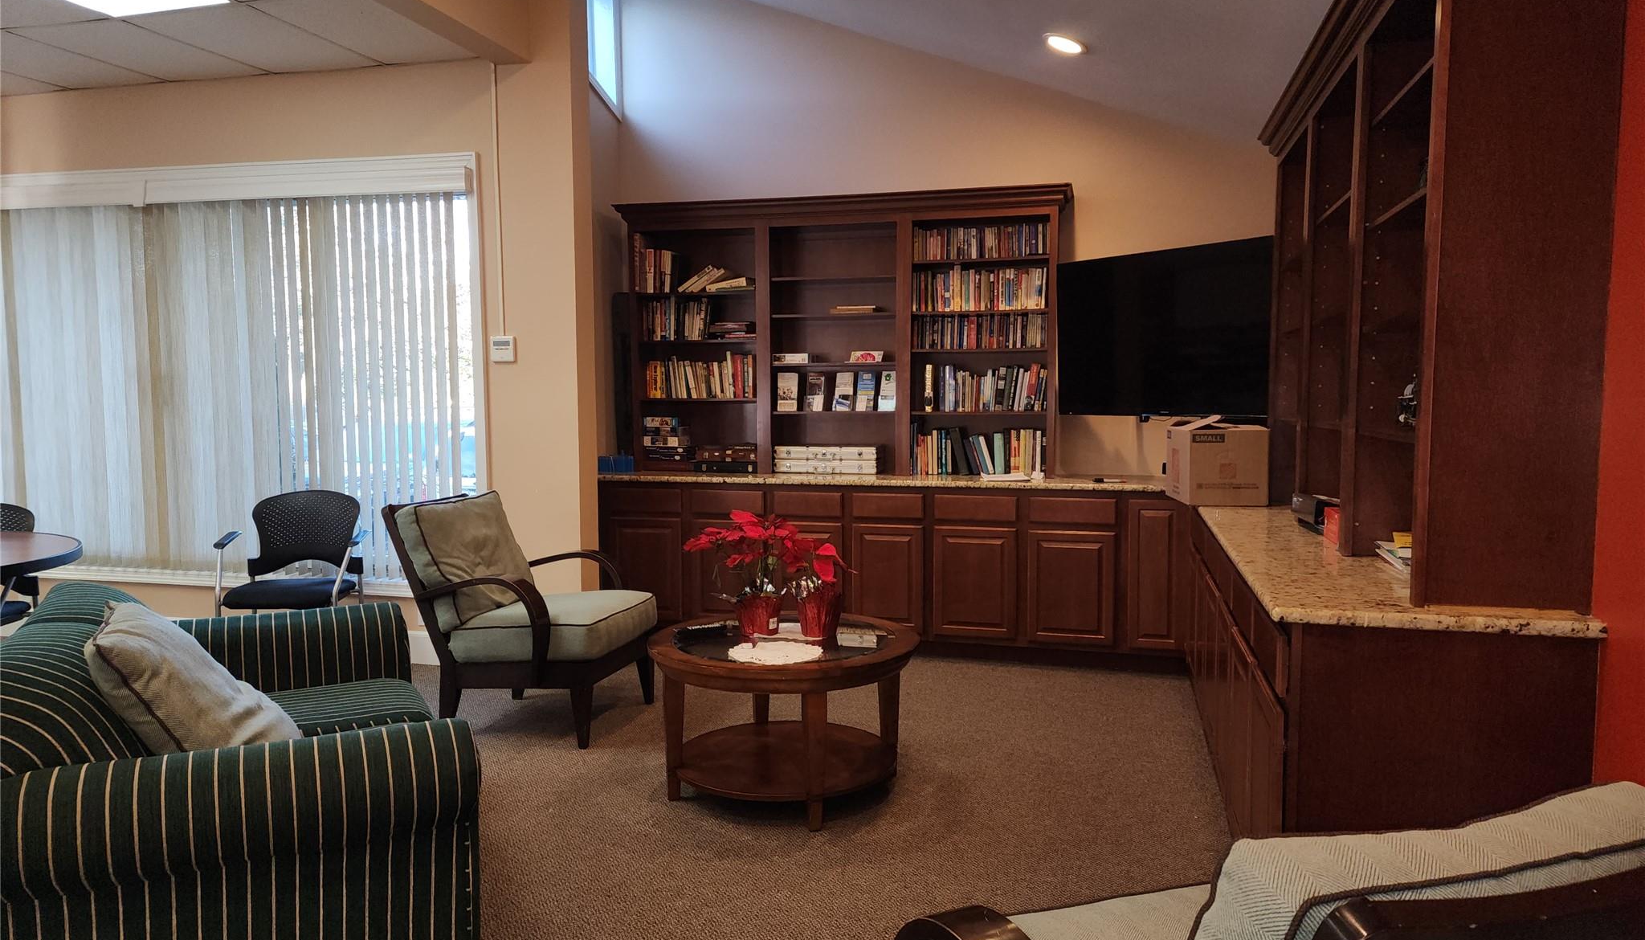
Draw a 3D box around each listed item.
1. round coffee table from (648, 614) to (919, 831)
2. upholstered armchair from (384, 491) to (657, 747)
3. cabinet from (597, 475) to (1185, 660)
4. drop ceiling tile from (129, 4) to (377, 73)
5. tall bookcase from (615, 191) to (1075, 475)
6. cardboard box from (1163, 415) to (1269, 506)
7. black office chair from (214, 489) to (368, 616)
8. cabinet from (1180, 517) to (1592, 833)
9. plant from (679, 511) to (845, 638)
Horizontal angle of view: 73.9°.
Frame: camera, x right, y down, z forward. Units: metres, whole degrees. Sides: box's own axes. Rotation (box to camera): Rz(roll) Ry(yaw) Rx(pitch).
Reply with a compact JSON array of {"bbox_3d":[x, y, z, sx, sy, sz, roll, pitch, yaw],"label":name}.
[{"bbox_3d":[-0.125,0.838,3.755,0.920,0.506,0.920,0,4,0],"label":"round coffee table"},{"bbox_3d":[-1.212,0.584,4.531,0.900,0.910,0.700,1,4,13],"label":"upholstered armchair"},{"bbox_3d":[0.291,0.498,5.909,3.200,0.895,0.630,1,4,15],"label":"cabinet"},{"bbox_3d":[-2.530,-1.915,4.897,0.610,0.020,0.830,1,4,15],"label":"drop ceiling tile"},{"bbox_3d":[0.091,-0.714,6.011,2.480,1.500,0.370,1,4,15],"label":"tall bookcase"},{"bbox_3d":[1.663,-0.031,4.624,0.310,0.330,0.410,1,4,8],"label":"cardboard box"},{"bbox_3d":[-2.449,0.565,5.125,0.610,0.870,0.570,-1,4,-7],"label":"black office chair"},{"bbox_3d":[1.653,0.642,3.748,0.620,0.895,3.170,1,4,15],"label":"cabinet"},{"bbox_3d":[-0.184,0.371,3.813,0.560,0.450,0.440,1,4,15],"label":"plant"}]

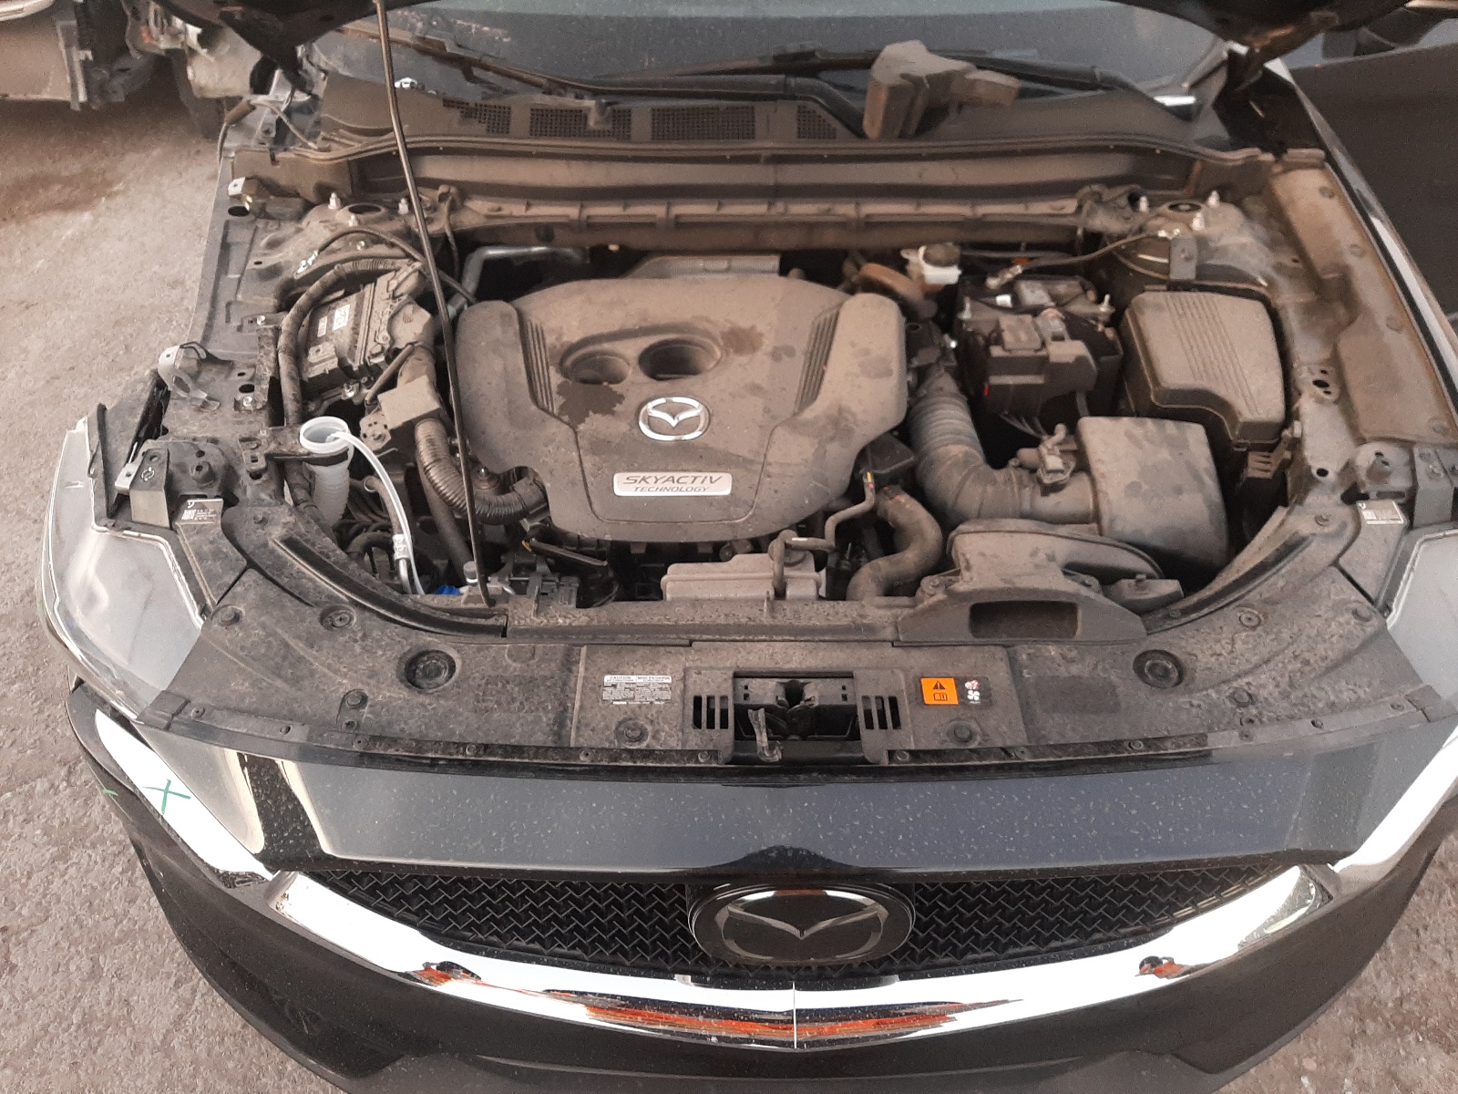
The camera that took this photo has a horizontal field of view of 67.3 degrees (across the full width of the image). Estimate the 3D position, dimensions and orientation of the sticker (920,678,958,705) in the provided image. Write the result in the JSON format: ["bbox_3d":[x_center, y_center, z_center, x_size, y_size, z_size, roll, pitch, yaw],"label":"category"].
[{"bbox_3d":[0.189,0.130,0.983,0.031,0.002,0.028,0,48,0],"label":"sticker"}]

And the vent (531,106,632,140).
[{"bbox_3d":[-0.213,-0.608,1.570,0.146,0.010,0.055,0,72,0],"label":"vent"}]

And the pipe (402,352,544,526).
[{"bbox_3d":[-0.330,-0.152,1.411,0.200,0.100,0.260,0,45,0],"label":"pipe"}]

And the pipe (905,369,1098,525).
[{"bbox_3d":[0.325,-0.134,1.365,0.190,0.105,0.285,0,45,0],"label":"pipe"}]

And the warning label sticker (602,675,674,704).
[{"bbox_3d":[-0.083,0.129,0.985,0.061,0.002,0.031,0,48,0],"label":"warning label sticker"}]

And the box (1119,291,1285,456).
[{"bbox_3d":[0.588,-0.204,1.377,0.173,0.108,0.230,0,53,0],"label":"box"}]

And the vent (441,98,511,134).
[{"bbox_3d":[-0.369,-0.630,1.600,0.101,0.010,0.059,0,72,0],"label":"vent"}]

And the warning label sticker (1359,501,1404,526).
[{"bbox_3d":[0.667,-0.034,1.120,0.036,0.002,0.030,0,54,0],"label":"warning label sticker"}]

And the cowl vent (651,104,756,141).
[{"bbox_3d":[-0.036,-0.608,1.570,0.149,0.010,0.057,0,72,0],"label":"cowl vent"}]

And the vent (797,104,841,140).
[{"bbox_3d":[0.128,-0.608,1.570,0.060,0.010,0.057,0,72,0],"label":"vent"}]

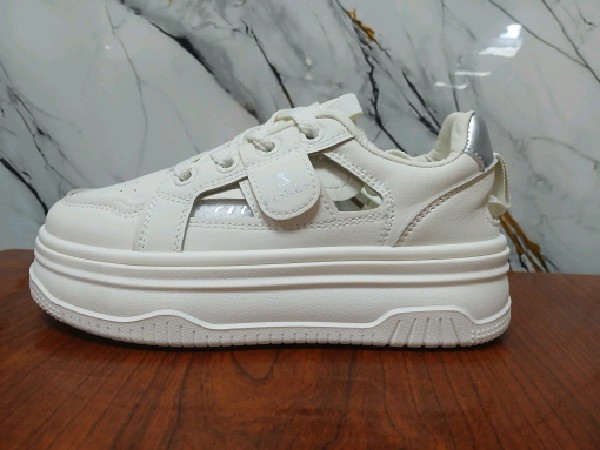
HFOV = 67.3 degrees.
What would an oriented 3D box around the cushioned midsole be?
[{"bbox_3d":[-0.021,0.025,0.259,0.272,0.041,0.098,1,5,3],"label":"cushioned midsole"}]

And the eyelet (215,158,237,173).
[{"bbox_3d":[-0.039,-0.031,0.236,0.011,0.011,0.004,-17,-35,7],"label":"eyelet"}]

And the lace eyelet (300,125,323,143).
[{"bbox_3d":[0.006,-0.046,0.229,0.011,0.011,0.004,-17,-35,7],"label":"lace eyelet"}]

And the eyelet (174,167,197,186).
[{"bbox_3d":[-0.060,-0.026,0.237,0.011,0.011,0.004,-17,-35,7],"label":"eyelet"}]

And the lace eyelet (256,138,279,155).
[{"bbox_3d":[-0.017,-0.041,0.233,0.011,0.011,0.004,-17,-35,7],"label":"lace eyelet"}]

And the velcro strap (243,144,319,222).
[{"bbox_3d":[-0.010,-0.023,0.223,0.033,0.045,0.011,-17,-20,4],"label":"velcro strap"}]

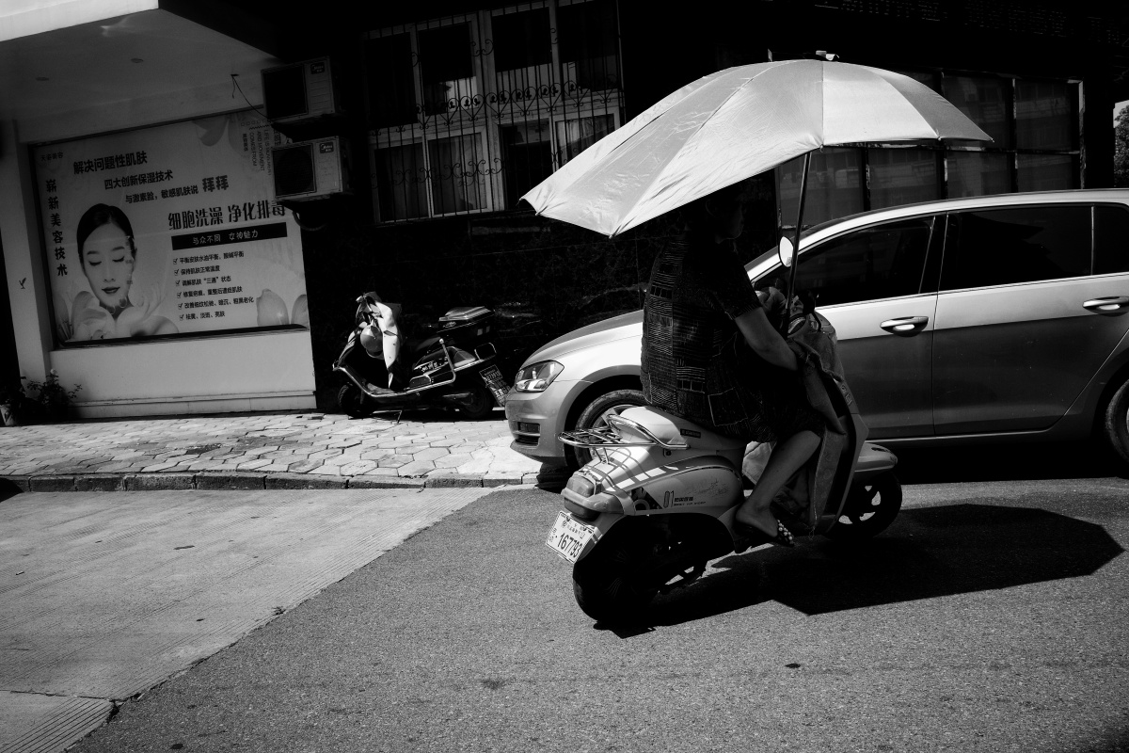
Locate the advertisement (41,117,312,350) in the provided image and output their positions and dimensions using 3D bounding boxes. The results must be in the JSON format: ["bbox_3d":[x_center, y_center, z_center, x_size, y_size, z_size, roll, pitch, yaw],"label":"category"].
[{"bbox_3d":[-4.573,-1.649,10.106,3.550,2.460,0.080,-3,5,16],"label":"advertisement"}]

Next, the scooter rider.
[{"bbox_3d":[0.584,-0.039,3.140,0.720,1.370,0.520,-8,6,-36],"label":"scooter rider"}]

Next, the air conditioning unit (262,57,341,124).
[{"bbox_3d":[-2.704,-2.958,9.161,0.790,0.550,0.280,-3,5,16],"label":"air conditioning unit"}]

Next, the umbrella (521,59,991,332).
[{"bbox_3d":[0.596,-0.580,2.897,1.505,0.955,1.045,-5,17,-15],"label":"umbrella"}]

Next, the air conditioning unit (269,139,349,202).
[{"bbox_3d":[-2.626,-2.174,9.223,0.790,0.550,0.280,-3,5,16],"label":"air conditioning unit"}]

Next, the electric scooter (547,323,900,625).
[{"bbox_3d":[0.680,0.248,3.233,1.740,1.020,0.660,-8,6,-36],"label":"electric scooter"}]

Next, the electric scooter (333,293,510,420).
[{"bbox_3d":[-1.427,-0.184,8.253,1.780,1.150,0.660,-2,5,25],"label":"electric scooter"}]

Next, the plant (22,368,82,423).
[{"bbox_3d":[-6.096,0.275,10.469,0.600,0.580,0.450,-3,5,16],"label":"plant"}]

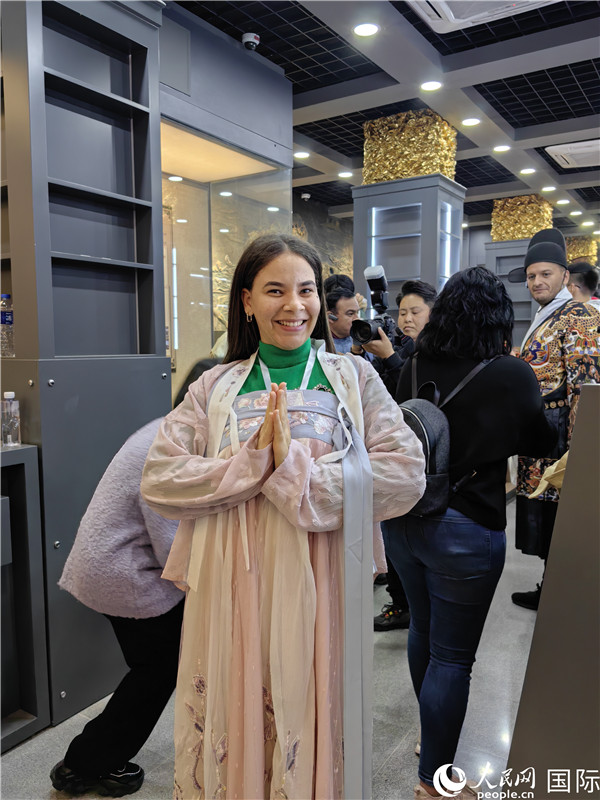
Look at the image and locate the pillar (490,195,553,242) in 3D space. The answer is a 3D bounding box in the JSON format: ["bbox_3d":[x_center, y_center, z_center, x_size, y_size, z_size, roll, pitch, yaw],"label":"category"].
[{"bbox_3d":[2.947,-2.342,8.276,0.650,0.580,0.500,4,6,34],"label":"pillar"}]

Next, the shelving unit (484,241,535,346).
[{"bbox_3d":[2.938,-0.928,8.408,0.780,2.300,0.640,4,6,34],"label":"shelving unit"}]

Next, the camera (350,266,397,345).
[{"bbox_3d":[0.322,-0.413,2.700,0.150,0.320,0.220,5,15,41],"label":"camera"}]

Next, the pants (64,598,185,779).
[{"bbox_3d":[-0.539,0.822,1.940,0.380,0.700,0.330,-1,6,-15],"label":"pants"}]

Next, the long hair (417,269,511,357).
[{"bbox_3d":[0.488,-0.258,1.840,0.250,0.260,0.250,5,7,38],"label":"long hair"}]

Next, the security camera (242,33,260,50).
[{"bbox_3d":[-0.297,-2.192,3.815,0.115,0.095,0.115,0,5,0],"label":"security camera"}]

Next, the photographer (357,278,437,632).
[{"bbox_3d":[0.536,0.287,2.977,0.480,1.660,0.420,5,7,42],"label":"photographer"}]

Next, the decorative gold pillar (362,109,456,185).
[{"bbox_3d":[0.940,-2.079,5.323,0.650,0.580,0.490,4,6,34],"label":"decorative gold pillar"}]

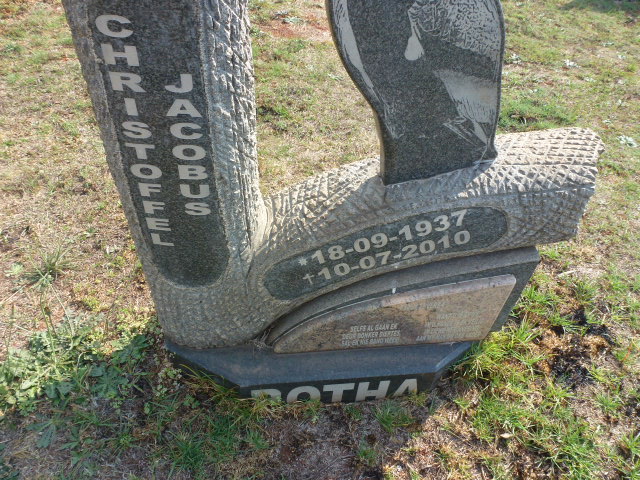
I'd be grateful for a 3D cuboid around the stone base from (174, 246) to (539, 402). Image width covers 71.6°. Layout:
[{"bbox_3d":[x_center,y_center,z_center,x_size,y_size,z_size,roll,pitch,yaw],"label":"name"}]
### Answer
[{"bbox_3d":[0.068,0.211,1.401,1.089,0.477,0.410,-2,41,-8],"label":"stone base"}]

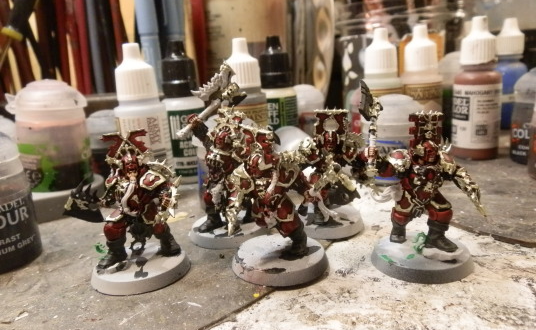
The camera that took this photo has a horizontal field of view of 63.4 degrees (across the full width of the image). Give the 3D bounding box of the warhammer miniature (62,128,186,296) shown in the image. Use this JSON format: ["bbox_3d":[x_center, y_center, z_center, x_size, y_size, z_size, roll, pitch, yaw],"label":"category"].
[{"bbox_3d":[-0.045,0.013,0.140,0.036,0.048,0.035,-5,16,0],"label":"warhammer miniature"}]

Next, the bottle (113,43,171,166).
[{"bbox_3d":[-0.067,-0.025,0.230,0.025,0.077,0.025,-9,15,-15],"label":"bottle"}]

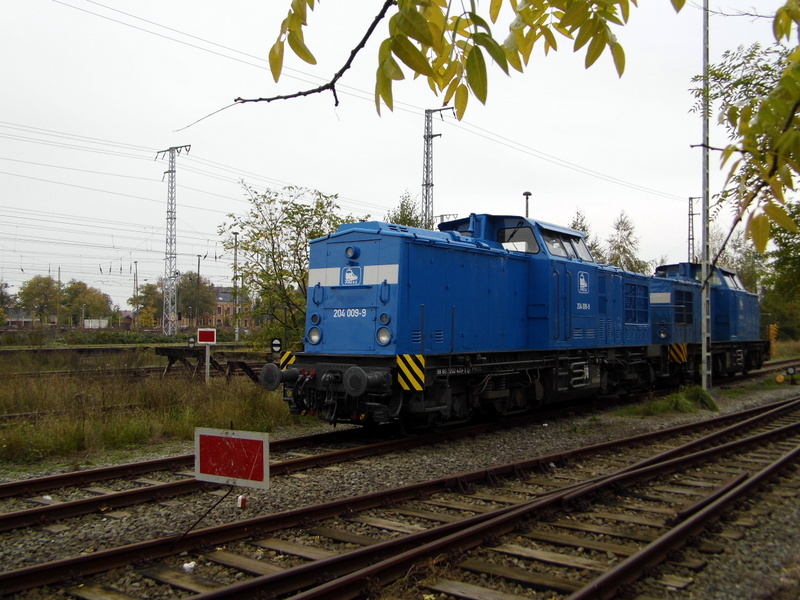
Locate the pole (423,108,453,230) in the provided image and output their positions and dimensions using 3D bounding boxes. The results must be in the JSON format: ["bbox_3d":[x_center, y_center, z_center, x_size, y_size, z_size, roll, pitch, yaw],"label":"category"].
[{"bbox_3d":[2.777,-4.950,55.592,2.527,17.476,0.900,-2,-3,37],"label":"pole"}]

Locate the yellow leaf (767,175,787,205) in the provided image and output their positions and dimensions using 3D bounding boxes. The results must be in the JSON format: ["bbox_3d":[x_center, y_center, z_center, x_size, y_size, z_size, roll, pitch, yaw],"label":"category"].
[{"bbox_3d":[0.585,-0.172,1.220,0.023,0.060,0.013,-36,-18,14],"label":"yellow leaf"}]

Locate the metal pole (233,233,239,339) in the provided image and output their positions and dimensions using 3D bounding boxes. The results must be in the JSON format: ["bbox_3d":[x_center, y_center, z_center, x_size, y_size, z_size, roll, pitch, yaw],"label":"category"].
[{"bbox_3d":[-13.995,-1.073,66.808,0.480,9.287,0.480,-2,-3,37],"label":"metal pole"}]

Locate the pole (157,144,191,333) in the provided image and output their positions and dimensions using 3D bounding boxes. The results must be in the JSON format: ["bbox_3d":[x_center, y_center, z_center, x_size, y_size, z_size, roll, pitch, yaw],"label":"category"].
[{"bbox_3d":[-19.566,-4.590,67.546,4.629,17.148,0.850,-2,-3,37],"label":"pole"}]

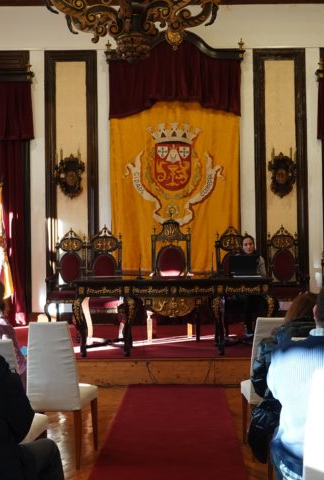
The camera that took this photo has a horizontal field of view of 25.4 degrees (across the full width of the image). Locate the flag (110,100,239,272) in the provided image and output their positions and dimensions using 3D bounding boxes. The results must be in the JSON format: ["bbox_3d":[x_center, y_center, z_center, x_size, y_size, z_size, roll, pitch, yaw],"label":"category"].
[{"bbox_3d":[0.198,-0.853,11.147,2.004,2.741,0.100,-1,-1,-1],"label":"flag"}]

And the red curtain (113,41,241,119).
[{"bbox_3d":[0.196,-2.472,11.070,2.044,1.229,0.270,-1,-1,-1],"label":"red curtain"}]

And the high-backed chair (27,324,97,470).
[{"bbox_3d":[-0.689,1.033,4.980,0.450,0.985,0.550,-1,-1,5],"label":"high-backed chair"}]

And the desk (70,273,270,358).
[{"bbox_3d":[0.122,0.850,8.310,2.179,0.848,1.050,-1,-1,-1],"label":"desk"}]

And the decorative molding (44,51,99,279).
[{"bbox_3d":[-1.513,-1.109,12.100,0.900,4.150,0.080,0,-1,1],"label":"decorative molding"}]

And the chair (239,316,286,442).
[{"bbox_3d":[0.806,1.025,5.074,0.440,0.990,0.560,-1,-1,3],"label":"chair"}]

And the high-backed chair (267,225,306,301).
[{"bbox_3d":[1.752,0.525,10.128,0.590,1.473,0.600,-1,-1,2],"label":"high-backed chair"}]

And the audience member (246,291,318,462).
[{"bbox_3d":[0.786,0.907,4.189,0.560,1.210,0.780,-1,-1,2],"label":"audience member"}]

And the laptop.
[{"bbox_3d":[0.951,0.305,8.477,0.335,0.225,0.290,-1,-1,-1],"label":"laptop"}]

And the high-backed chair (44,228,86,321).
[{"bbox_3d":[-1.337,0.573,10.429,0.580,1.497,0.620,-1,-1,-1],"label":"high-backed chair"}]

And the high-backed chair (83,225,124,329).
[{"bbox_3d":[-0.734,0.540,9.066,0.570,1.473,0.600,-1,-1,2],"label":"high-backed chair"}]

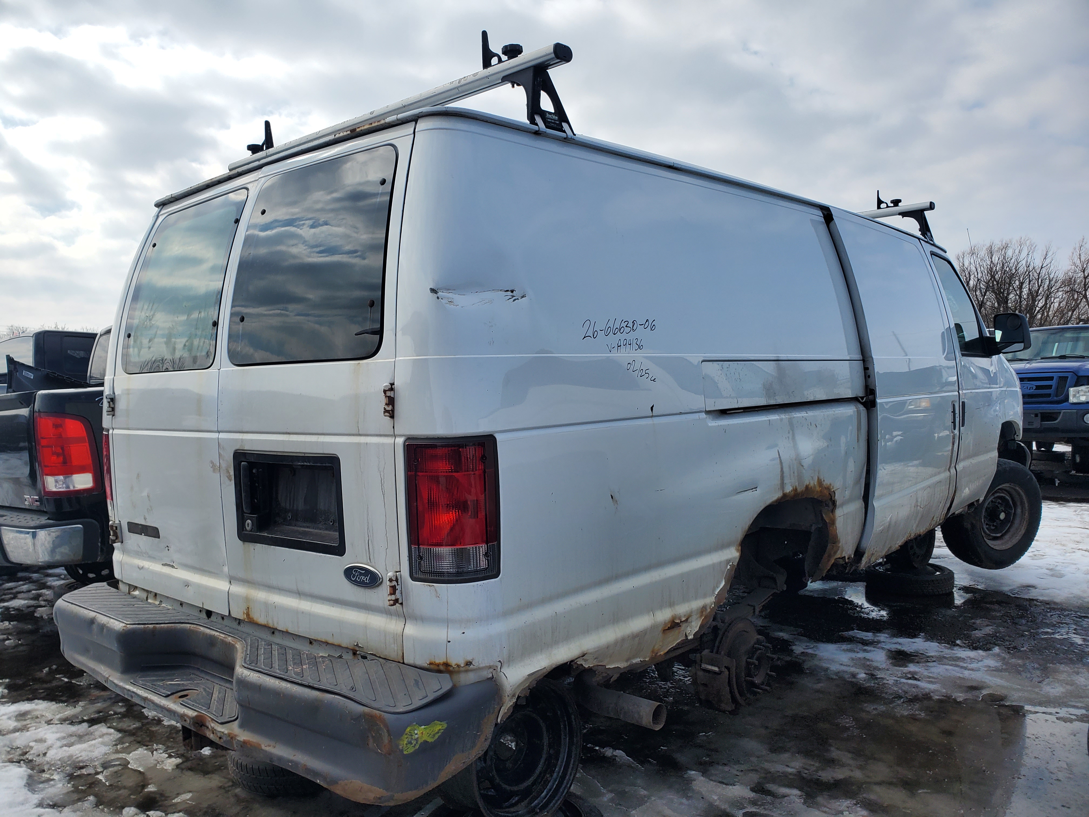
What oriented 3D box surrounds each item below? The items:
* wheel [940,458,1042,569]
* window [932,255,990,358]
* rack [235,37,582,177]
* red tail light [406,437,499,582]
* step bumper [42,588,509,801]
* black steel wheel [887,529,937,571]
[{"bbox_3d":[3.049,0.718,5.571,0.745,0.745,0.235,-2,2,-22],"label":"wheel"},{"bbox_3d":[2.485,-0.593,4.873,0.060,0.600,0.700,-15,-7,39],"label":"window"},{"bbox_3d":[-0.583,-0.865,2.599,1.630,0.350,0.140,0,2,39],"label":"rack"},{"bbox_3d":[-0.201,0.219,1.775,0.155,0.315,0.140,0,2,39],"label":"red tail light"},{"bbox_3d":[-0.868,0.703,2.239,1.790,0.230,0.330,0,2,39],"label":"step bumper"},{"bbox_3d":[2.479,0.863,5.572,0.426,0.426,0.185,-3,2,-42],"label":"black steel wheel"}]

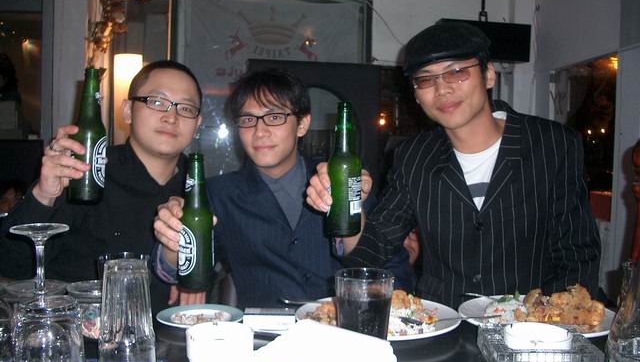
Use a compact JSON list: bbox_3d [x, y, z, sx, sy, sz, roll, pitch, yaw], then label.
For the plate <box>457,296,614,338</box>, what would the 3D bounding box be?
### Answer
[{"bbox_3d":[0.365,0.235,1.085,0.266,0.023,0.266,0,4,0],"label":"plate"}]

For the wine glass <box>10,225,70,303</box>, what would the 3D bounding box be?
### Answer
[{"bbox_3d":[-0.334,0.142,0.774,0.074,0.168,0.074,1,2,0],"label":"wine glass"}]

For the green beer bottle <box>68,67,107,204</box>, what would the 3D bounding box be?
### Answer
[{"bbox_3d":[-0.399,-0.078,1.120,0.061,0.234,0.061,4,3,-5],"label":"green beer bottle"}]

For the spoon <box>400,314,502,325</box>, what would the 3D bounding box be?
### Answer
[{"bbox_3d":[0.213,0.226,1.054,0.175,0.022,0.038,-4,4,-3],"label":"spoon"}]

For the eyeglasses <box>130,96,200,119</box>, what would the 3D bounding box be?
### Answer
[{"bbox_3d":[-0.353,-0.164,1.491,0.142,0.042,0.140,12,-4,-26],"label":"eyeglasses"}]

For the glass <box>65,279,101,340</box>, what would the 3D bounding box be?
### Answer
[{"bbox_3d":[-0.363,0.210,1.054,0.095,0.075,0.095,0,4,0],"label":"glass"}]

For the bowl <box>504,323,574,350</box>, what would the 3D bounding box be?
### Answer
[{"bbox_3d":[0.278,0.213,0.826,0.086,0.040,0.086,1,2,0],"label":"bowl"}]

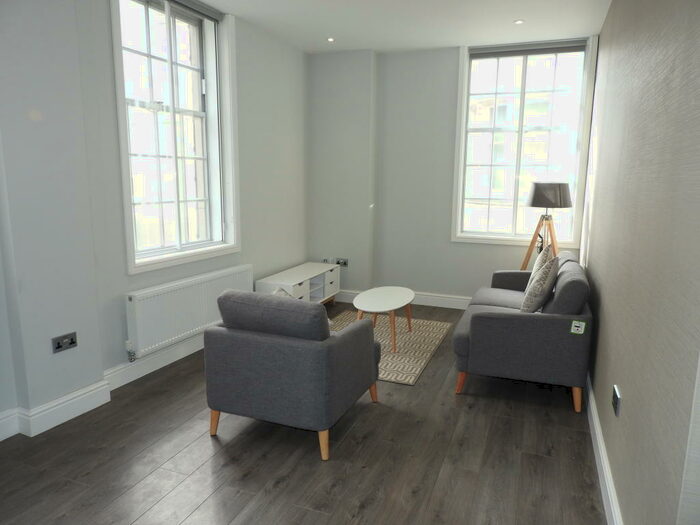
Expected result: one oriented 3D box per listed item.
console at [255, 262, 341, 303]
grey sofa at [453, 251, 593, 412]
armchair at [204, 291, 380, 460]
[{"bbox_3d":[-0.501,0.336,5.050,0.420,0.465,1.190,4,10,20],"label":"console"},{"bbox_3d":[1.322,0.384,3.816,0.810,0.820,1.640,4,10,20],"label":"grey sofa"},{"bbox_3d":[-0.300,0.512,2.883,0.770,0.830,0.800,4,10,21],"label":"armchair"}]

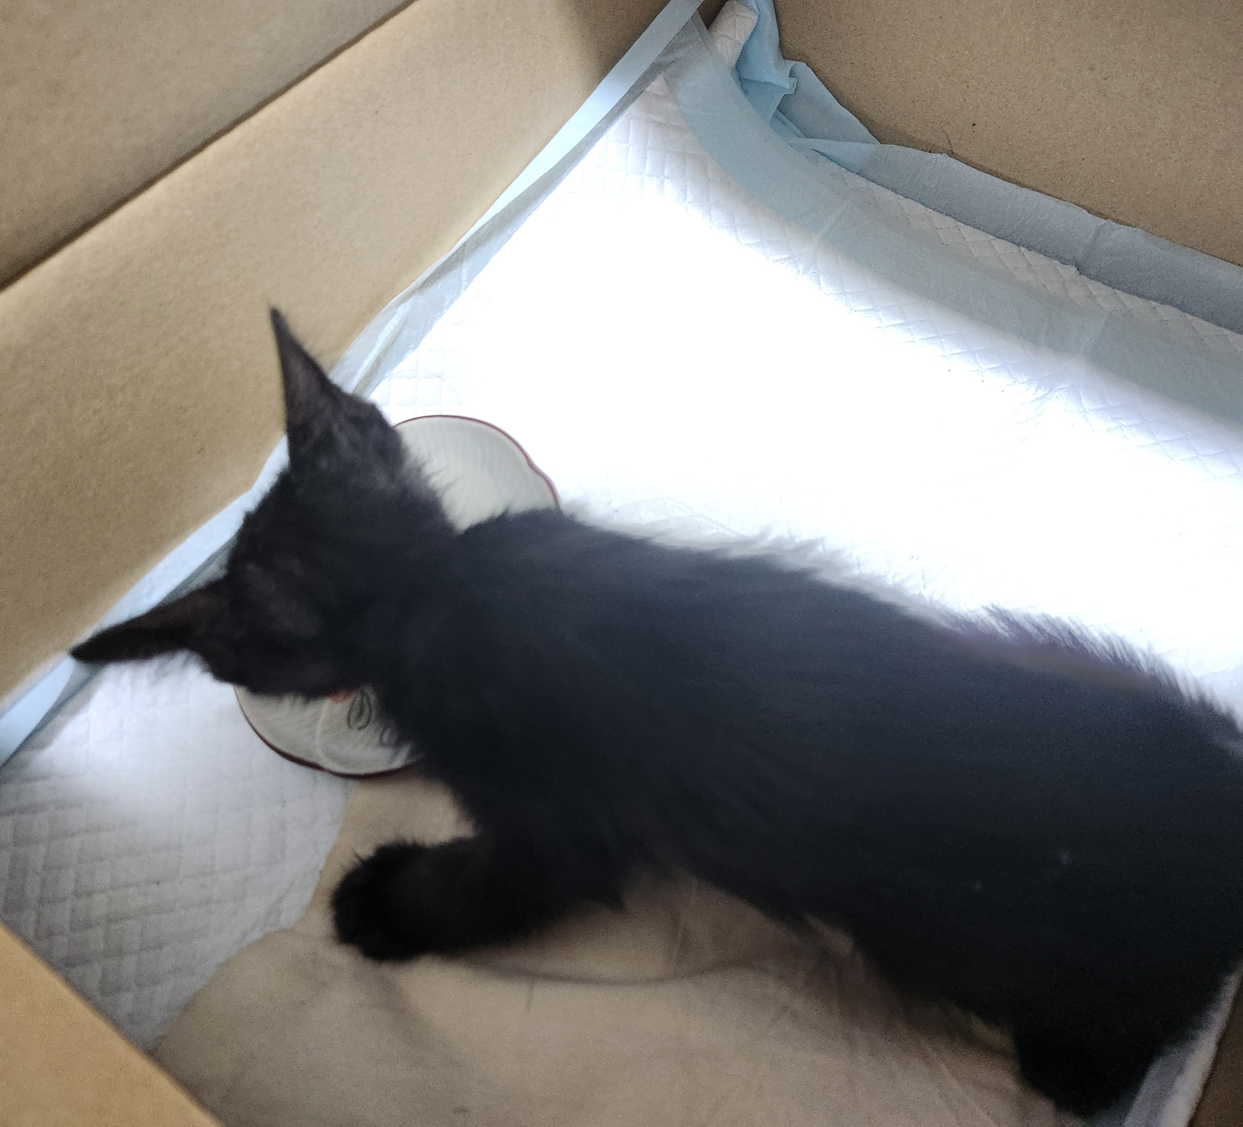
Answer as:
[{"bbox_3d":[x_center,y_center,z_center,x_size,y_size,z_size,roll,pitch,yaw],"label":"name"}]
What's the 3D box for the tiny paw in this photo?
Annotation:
[{"bbox_3d":[-0.069,0.098,0.290,0.030,0.022,0.030,-8,60,-2],"label":"tiny paw"}]

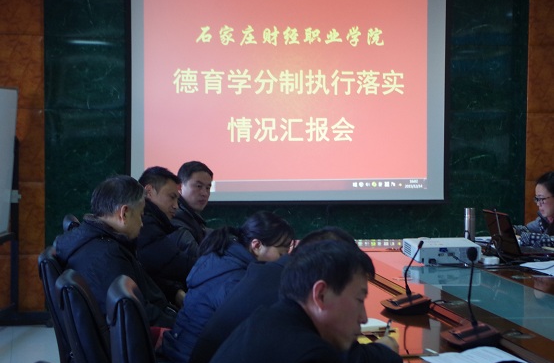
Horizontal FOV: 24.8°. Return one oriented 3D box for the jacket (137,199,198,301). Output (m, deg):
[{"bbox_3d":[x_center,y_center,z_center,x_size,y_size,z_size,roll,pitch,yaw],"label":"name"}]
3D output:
[{"bbox_3d":[-0.530,0.384,5.460,0.480,0.660,0.520,0,3,-8],"label":"jacket"}]

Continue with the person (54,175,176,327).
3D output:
[{"bbox_3d":[-0.460,0.609,4.720,0.800,1.270,0.550,-1,4,-19],"label":"person"}]

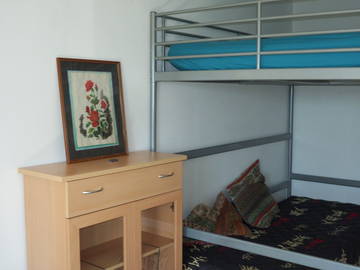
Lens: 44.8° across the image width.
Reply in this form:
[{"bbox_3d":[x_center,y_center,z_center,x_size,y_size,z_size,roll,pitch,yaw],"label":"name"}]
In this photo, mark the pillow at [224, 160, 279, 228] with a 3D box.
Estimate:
[{"bbox_3d":[0.563,0.456,3.330,0.370,0.400,0.125,-34,-3,-40],"label":"pillow"}]

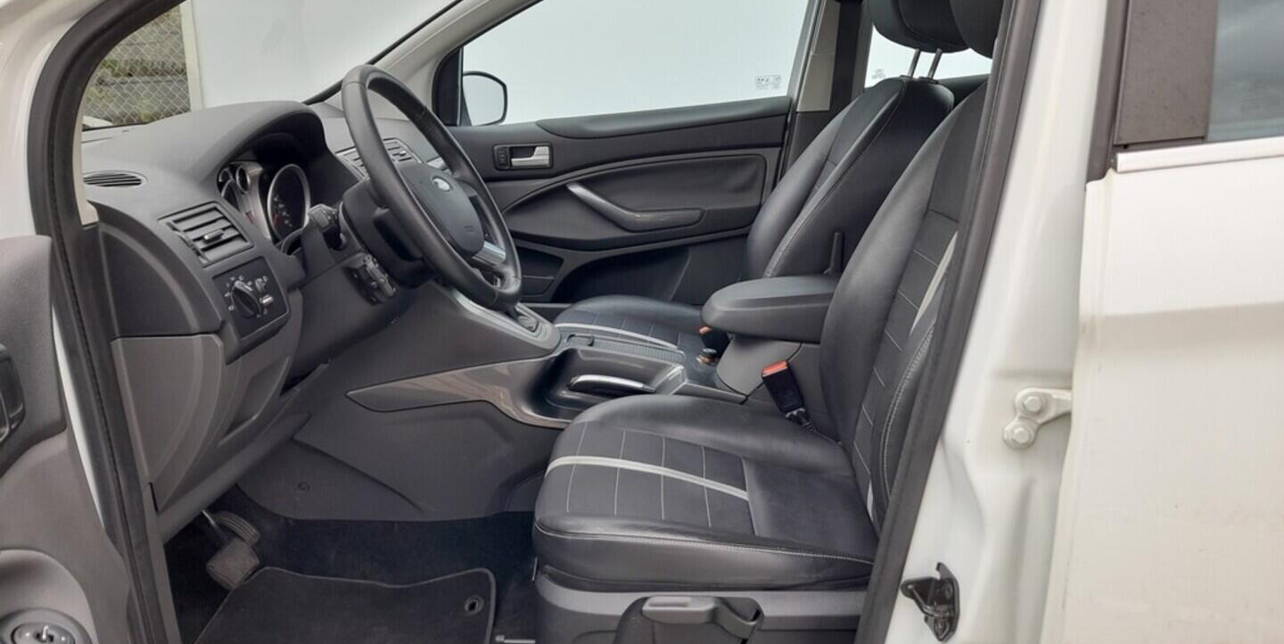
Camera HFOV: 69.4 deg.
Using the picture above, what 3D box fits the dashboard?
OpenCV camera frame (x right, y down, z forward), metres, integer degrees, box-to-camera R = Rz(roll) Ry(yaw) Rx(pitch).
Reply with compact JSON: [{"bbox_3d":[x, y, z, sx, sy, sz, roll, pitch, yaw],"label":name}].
[{"bbox_3d":[-0.623,-0.160,1.621,0.550,0.470,1.380,0,15,1],"label":"dashboard"}]

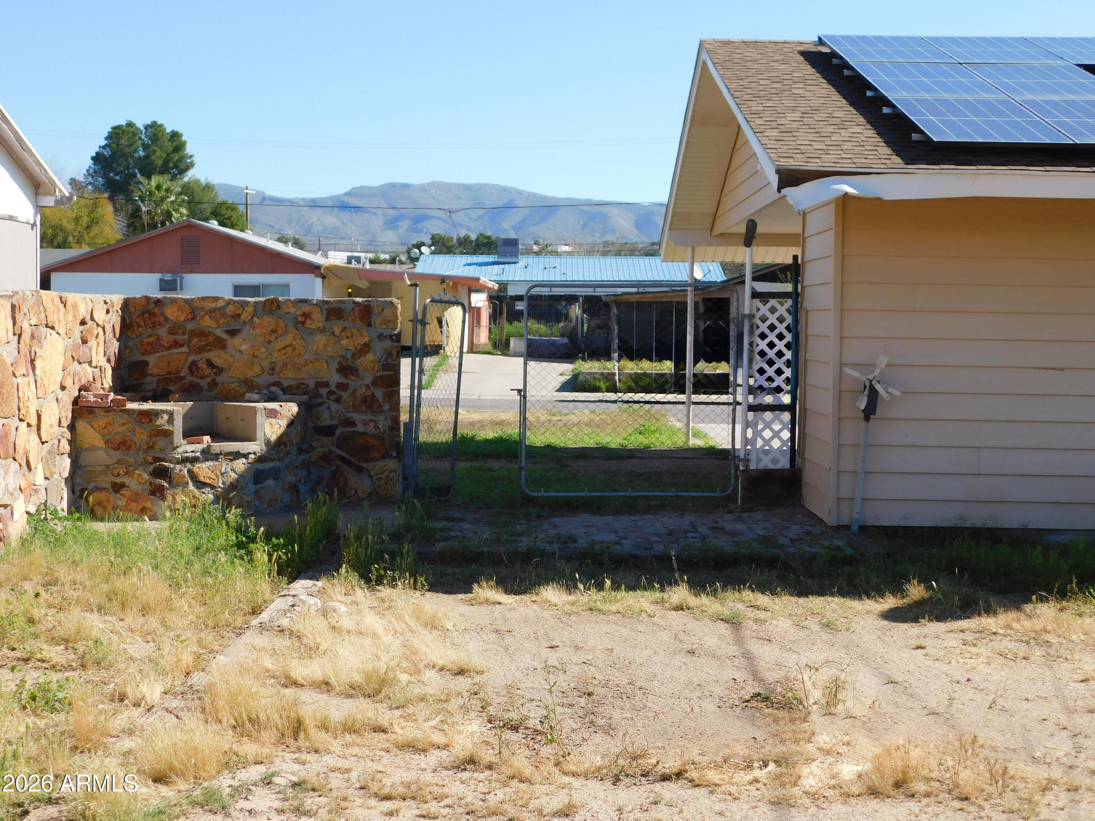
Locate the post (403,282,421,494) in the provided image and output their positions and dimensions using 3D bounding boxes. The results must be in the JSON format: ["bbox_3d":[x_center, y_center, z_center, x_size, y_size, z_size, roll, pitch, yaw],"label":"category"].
[{"bbox_3d":[-1.139,-0.191,13.600,0.120,1.790,0.080,1,3,-1],"label":"post"}]

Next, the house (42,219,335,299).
[{"bbox_3d":[-11.134,-4.135,55.353,8.800,4.100,12.500,1,3,-1],"label":"house"}]

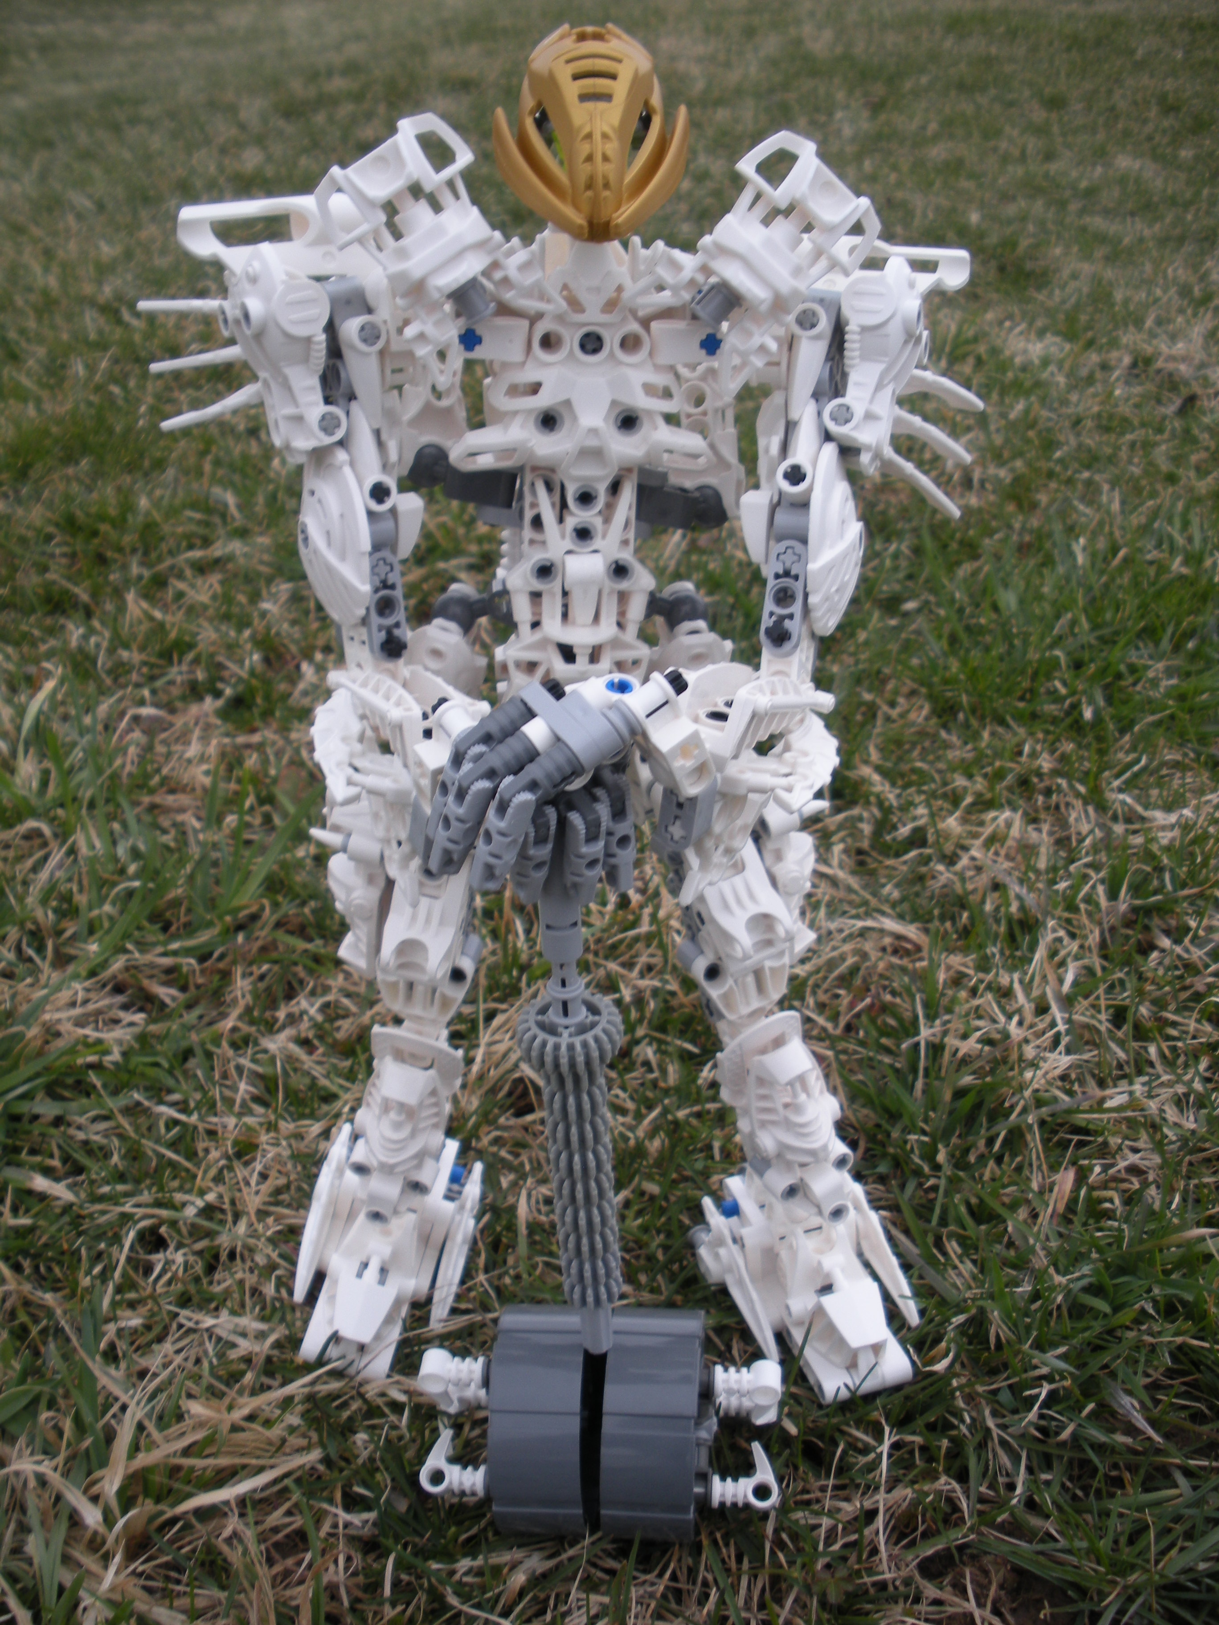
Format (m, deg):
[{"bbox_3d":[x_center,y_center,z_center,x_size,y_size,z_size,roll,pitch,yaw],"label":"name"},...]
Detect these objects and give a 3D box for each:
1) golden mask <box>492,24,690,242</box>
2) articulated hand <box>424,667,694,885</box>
[{"bbox_3d":[-0.003,-0.126,0.312,0.036,0.035,0.033,-2,32,-3],"label":"golden mask"},{"bbox_3d":[-0.009,-0.007,0.326,0.054,0.034,0.032,-26,40,-35],"label":"articulated hand"}]

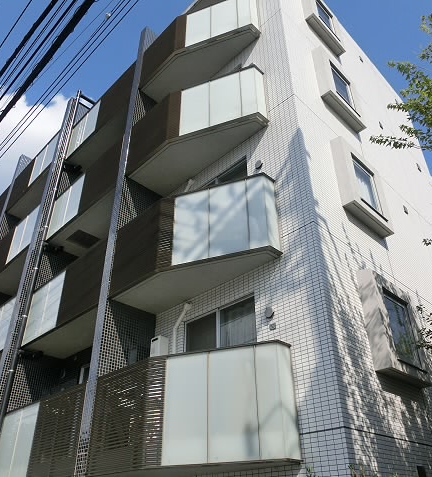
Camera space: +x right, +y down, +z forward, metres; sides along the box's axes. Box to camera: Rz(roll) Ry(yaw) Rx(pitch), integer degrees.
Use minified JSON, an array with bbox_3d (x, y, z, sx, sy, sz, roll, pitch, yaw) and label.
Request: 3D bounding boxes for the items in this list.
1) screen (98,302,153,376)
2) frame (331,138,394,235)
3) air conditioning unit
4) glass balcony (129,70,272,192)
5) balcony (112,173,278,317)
[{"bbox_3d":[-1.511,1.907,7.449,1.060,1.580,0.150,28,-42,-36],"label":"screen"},{"bbox_3d":[2.650,-0.915,7.997,1.380,1.490,0.230,28,-42,-36],"label":"frame"},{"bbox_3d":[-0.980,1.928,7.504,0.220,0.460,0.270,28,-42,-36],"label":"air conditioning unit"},{"bbox_3d":[-0.441,-2.207,8.808,1.040,1.430,2.950,28,-42,-36],"label":"glass balcony"},{"bbox_3d":[-0.431,0.060,7.340,1.040,1.430,2.960,28,-42,-36],"label":"balcony"}]

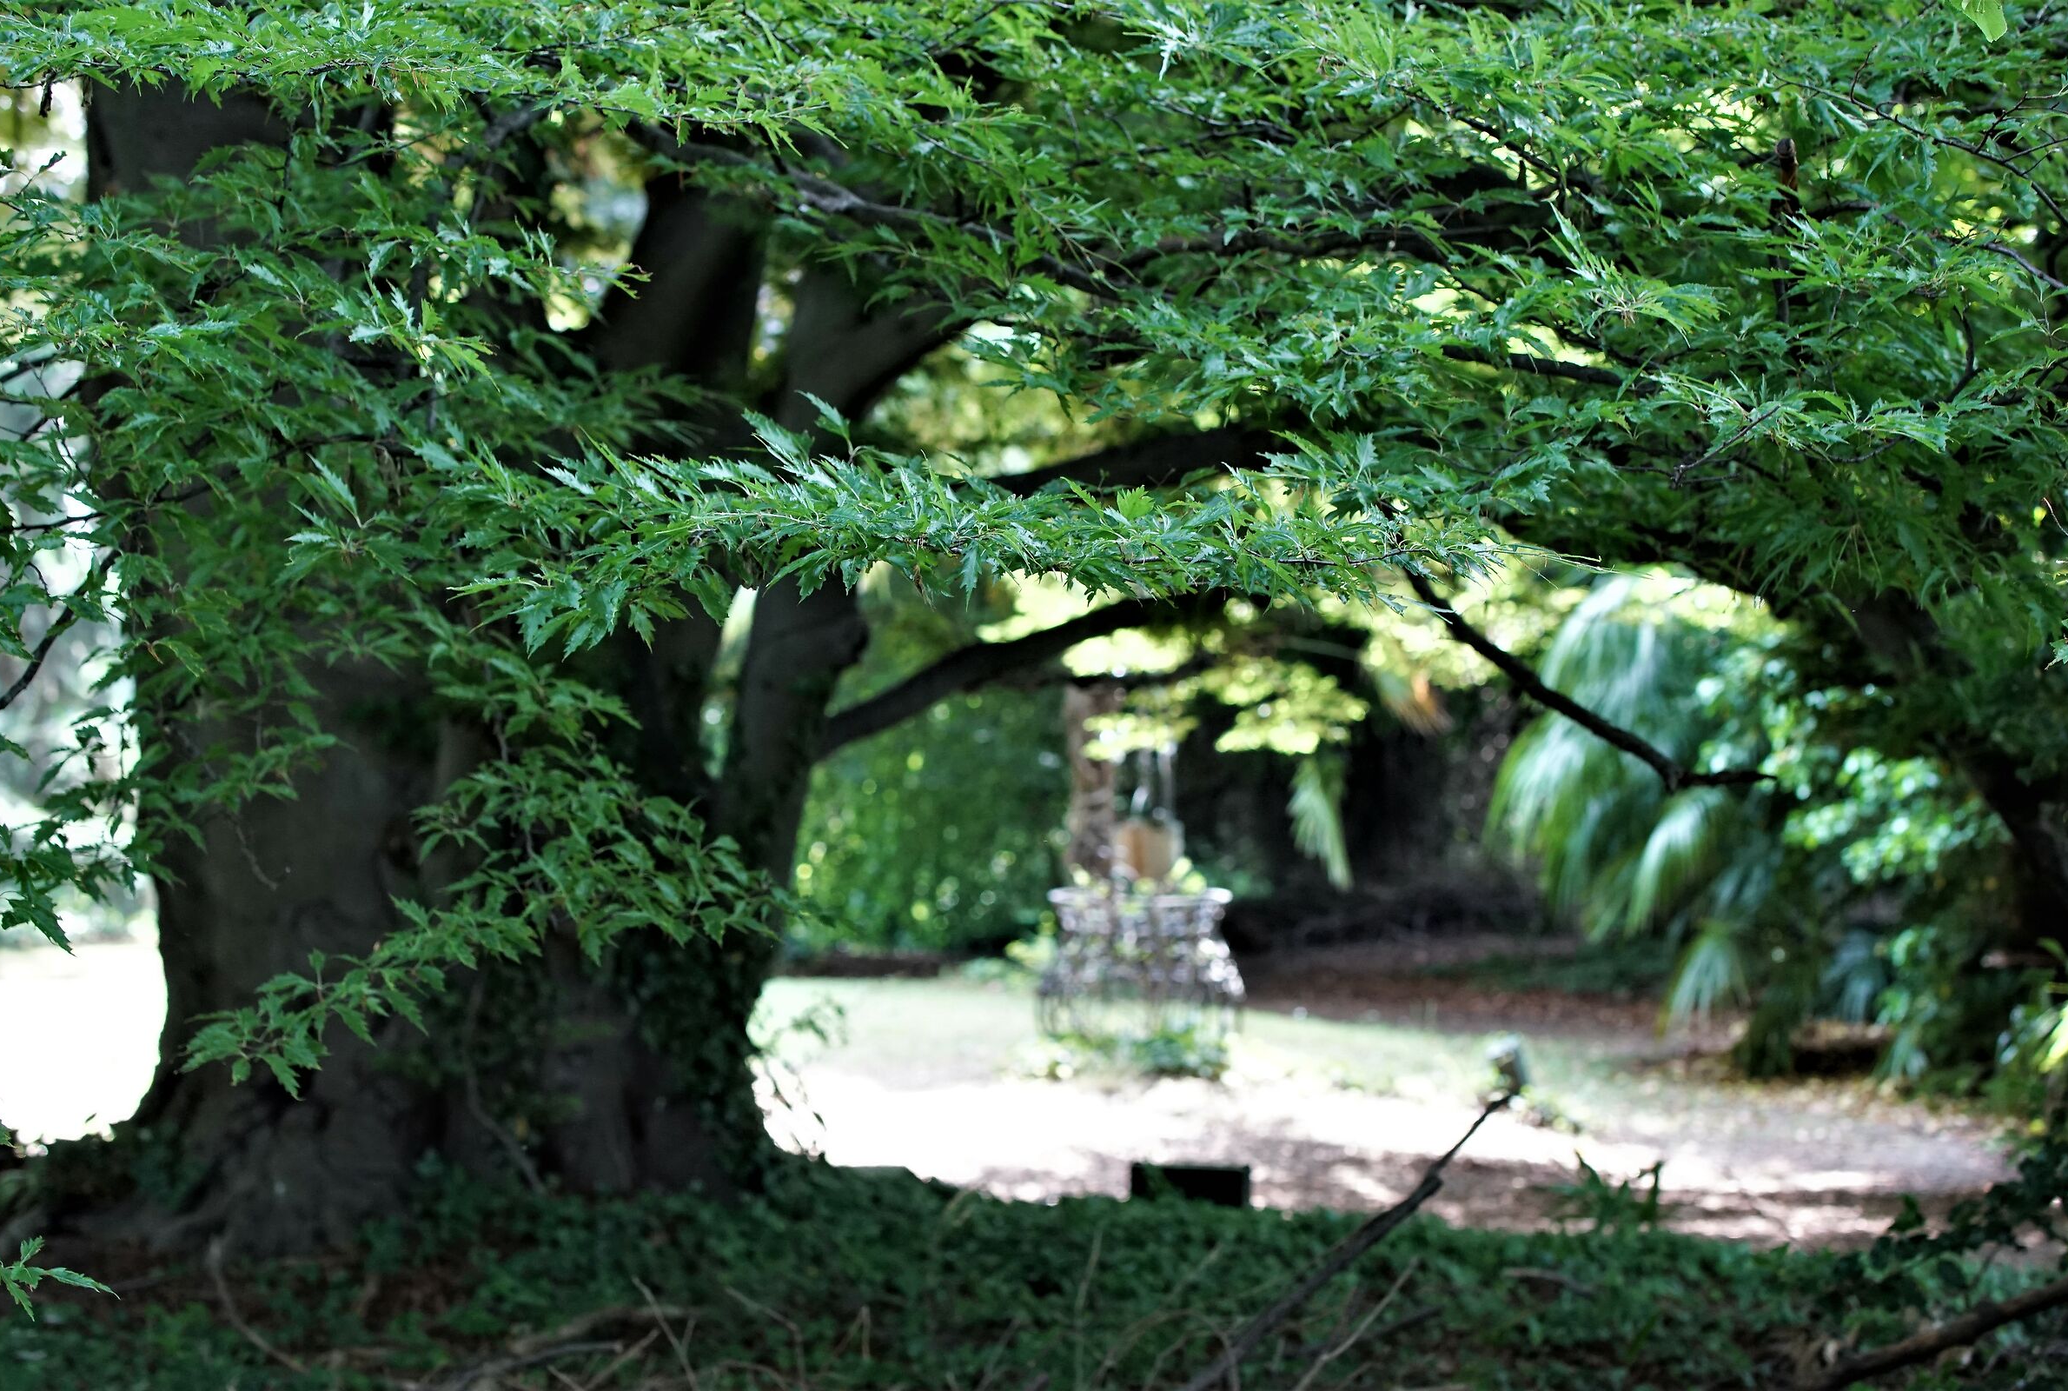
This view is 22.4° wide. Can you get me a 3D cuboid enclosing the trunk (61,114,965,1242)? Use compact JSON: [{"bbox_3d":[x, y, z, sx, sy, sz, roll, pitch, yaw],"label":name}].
[{"bbox_3d":[-1.487,-0.072,14.400,2.450,3.200,1.900,0,-1,0],"label":"trunk"}]

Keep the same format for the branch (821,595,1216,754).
[{"bbox_3d":[-0.039,-0.060,14.700,1.130,0.460,0.500,0,-1,0],"label":"branch"}]

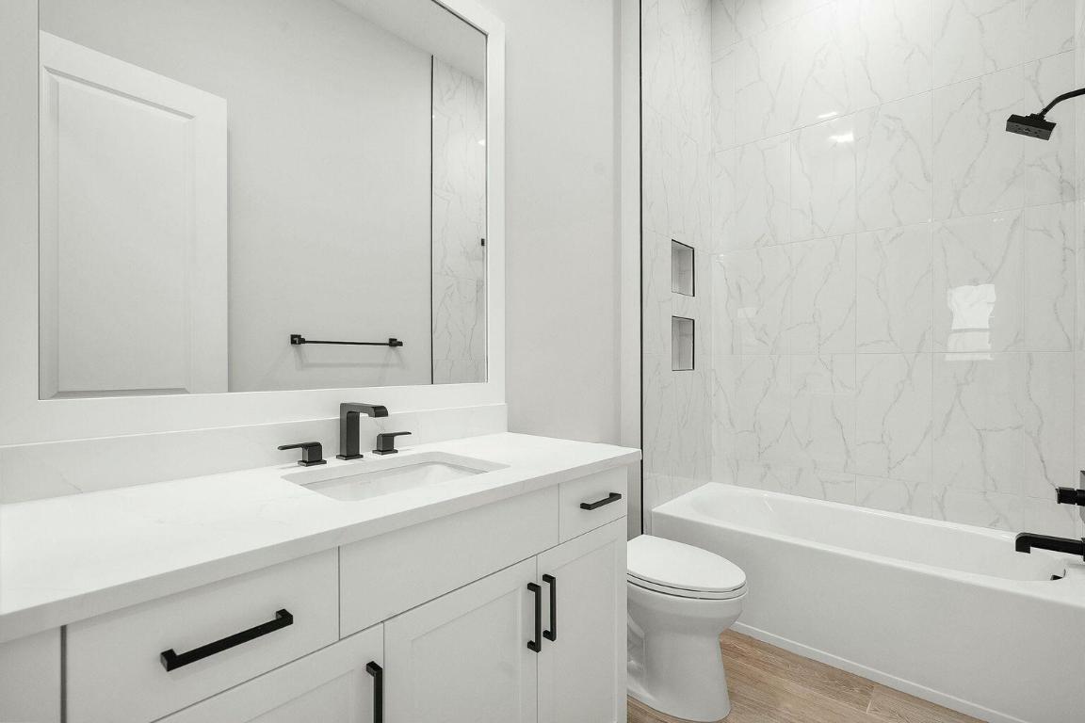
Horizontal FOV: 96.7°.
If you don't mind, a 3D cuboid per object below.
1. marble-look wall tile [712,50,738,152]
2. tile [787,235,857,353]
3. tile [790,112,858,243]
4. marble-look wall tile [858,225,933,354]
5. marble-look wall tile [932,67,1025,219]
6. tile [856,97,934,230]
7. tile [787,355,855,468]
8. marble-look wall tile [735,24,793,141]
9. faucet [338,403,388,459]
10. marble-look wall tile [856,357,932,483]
[{"bbox_3d":[1.088,-1.567,2.895,0.139,0.611,0.010,0,0,42],"label":"marble-look wall tile"},{"bbox_3d":[1.479,-0.344,2.544,0.300,0.610,0.010,0,0,41],"label":"tile"},{"bbox_3d":[1.479,-0.956,2.547,0.302,0.612,0.010,0,0,42],"label":"tile"},{"bbox_3d":[1.705,-0.345,2.345,0.300,0.610,0.010,0,0,41],"label":"marble-look wall tile"},{"bbox_3d":[1.931,-0.956,2.145,0.302,0.612,0.010,0,0,42],"label":"marble-look wall tile"},{"bbox_3d":[1.706,-0.957,2.348,0.300,0.610,0.010,0,0,41],"label":"tile"},{"bbox_3d":[1.478,0.267,2.542,0.300,0.610,0.010,0,0,41],"label":"tile"},{"bbox_3d":[1.255,-1.567,2.749,0.300,0.610,0.010,0,0,41],"label":"marble-look wall tile"},{"bbox_3d":[-0.460,0.185,1.241,0.184,0.144,0.049,0,0,41],"label":"faucet"},{"bbox_3d":[1.704,0.267,2.345,0.302,0.612,0.010,0,0,42],"label":"marble-look wall tile"}]

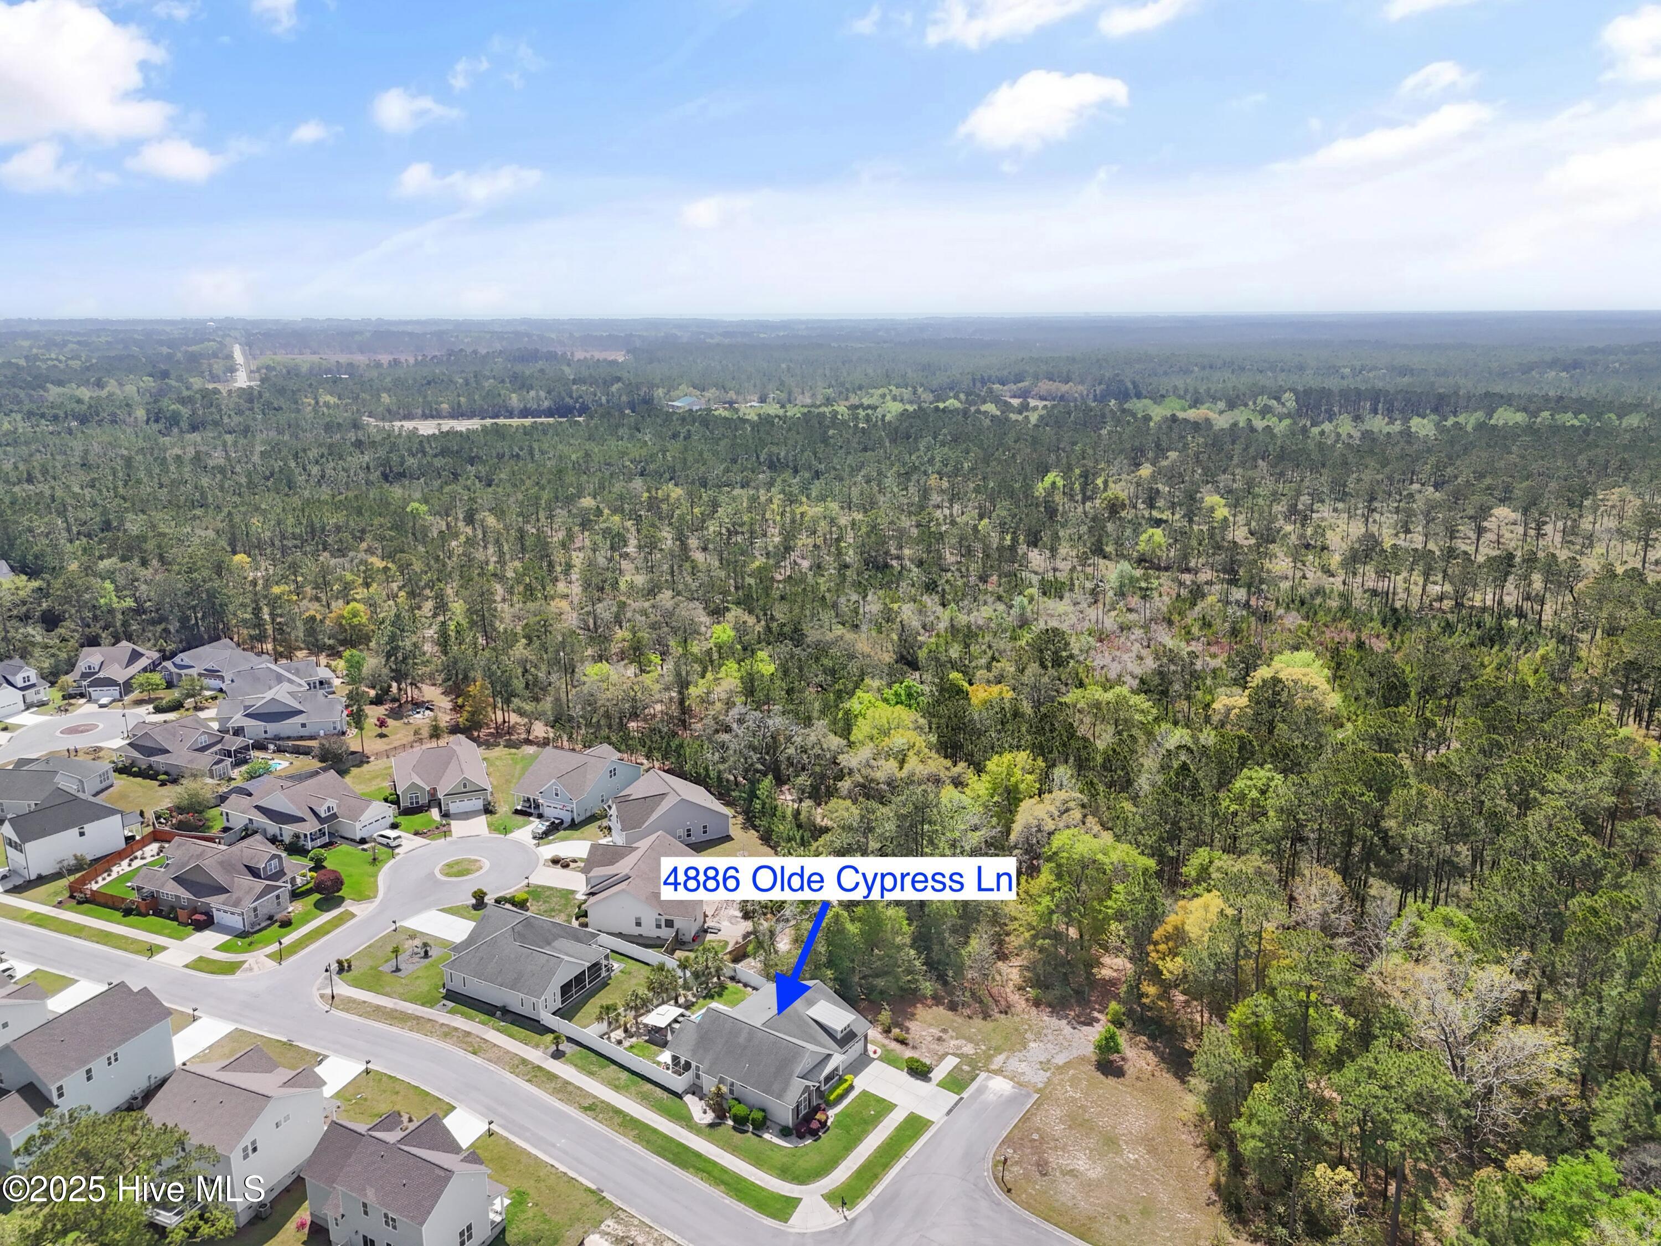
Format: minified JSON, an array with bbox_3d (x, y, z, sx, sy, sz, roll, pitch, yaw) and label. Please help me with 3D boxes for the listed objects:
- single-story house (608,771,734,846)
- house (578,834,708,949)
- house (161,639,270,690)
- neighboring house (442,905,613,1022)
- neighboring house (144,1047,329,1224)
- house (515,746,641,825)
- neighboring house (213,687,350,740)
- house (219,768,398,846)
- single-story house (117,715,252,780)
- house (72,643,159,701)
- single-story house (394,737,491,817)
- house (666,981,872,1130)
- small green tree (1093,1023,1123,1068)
[{"bbox_3d":[-24.418,27.471,172.524,16.780,6.910,13.420,-7,16,-23],"label":"single-story house"},{"bbox_3d":[-25.270,34.840,156.400,20.240,6.300,18.160,3,15,12],"label":"house"},{"bbox_3d":[-139.685,8.741,261.889,17.744,6.872,17.744,5,16,18],"label":"house"},{"bbox_3d":[-34.697,37.638,135.343,17.660,6.810,16.870,8,17,27],"label":"neighboring house"},{"bbox_3d":[-55.960,46.890,108.160,12.660,9.300,11.580,6,16,23],"label":"neighboring house"},{"bbox_3d":[-42.449,26.073,194.958,13.026,7.692,19.179,8,17,26],"label":"house"},{"bbox_3d":[-102.335,16.039,215.458,24.470,7.110,13.820,-2,15,-6],"label":"neighboring house"},{"bbox_3d":[-79.970,26.958,174.842,25.360,7.110,13.520,8,17,28],"label":"house"},{"bbox_3d":[-119.062,21.911,212.156,28.718,7.385,14.154,6,16,22],"label":"single-story house"},{"bbox_3d":[-159.740,10.380,254.454,15.692,7.795,19.282,-2,15,-5],"label":"house"},{"bbox_3d":[-63.357,23.955,187.004,14.410,6.410,22.700,-7,17,-23],"label":"single-story house"},{"bbox_3d":[-5.980,44.080,122.680,16.540,5.900,15.300,10,18,34],"label":"house"},{"bbox_3d":[30.438,45.982,126.063,3.125,4.790,3.125,0,15,0],"label":"small green tree"}]

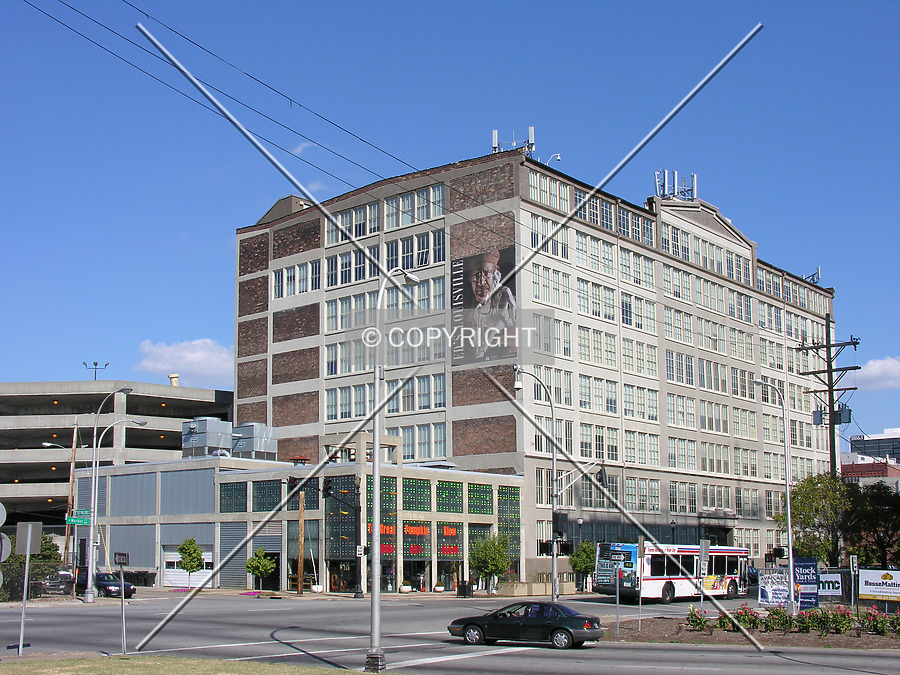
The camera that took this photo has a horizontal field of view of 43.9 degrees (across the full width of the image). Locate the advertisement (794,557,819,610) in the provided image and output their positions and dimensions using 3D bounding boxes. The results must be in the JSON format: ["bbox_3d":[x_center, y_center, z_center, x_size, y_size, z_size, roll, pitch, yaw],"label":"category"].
[{"bbox_3d":[16.263,11.245,51.000,1.220,2.400,0.120,1,-10,-5],"label":"advertisement"}]

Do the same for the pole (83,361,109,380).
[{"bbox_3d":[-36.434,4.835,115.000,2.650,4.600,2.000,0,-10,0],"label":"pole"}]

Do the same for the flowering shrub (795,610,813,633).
[{"bbox_3d":[11.557,9.256,36.500,0.620,0.730,0.620,0,-10,0],"label":"flowering shrub"}]

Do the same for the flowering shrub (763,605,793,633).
[{"bbox_3d":[10.692,9.158,36.500,0.980,0.920,0.980,0,-10,0],"label":"flowering shrub"}]

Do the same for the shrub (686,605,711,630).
[{"bbox_3d":[8.273,9.329,37.218,0.799,0.825,0.799,0,-11,0],"label":"shrub"}]

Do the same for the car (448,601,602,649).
[{"bbox_3d":[2.260,8.537,33.495,4.480,1.370,1.700,-4,-11,20],"label":"car"}]

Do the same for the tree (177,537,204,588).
[{"bbox_3d":[-17.929,15.676,77.558,1.934,3.660,1.934,2,-11,-13],"label":"tree"}]

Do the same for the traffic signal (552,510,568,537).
[{"bbox_3d":[4.301,7.232,43.418,0.420,0.930,0.450,-9,-14,39],"label":"traffic signal"}]

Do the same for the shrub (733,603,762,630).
[{"bbox_3d":[8.749,8.232,32.963,0.882,0.829,0.882,-3,-11,14],"label":"shrub"}]

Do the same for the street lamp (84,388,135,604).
[{"bbox_3d":[-17.220,7.964,57.176,2.200,10.870,0.500,9,-13,-39],"label":"street lamp"}]

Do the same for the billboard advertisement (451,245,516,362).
[{"bbox_3d":[2.658,-2.362,88.722,6.605,8.837,0.120,-9,-14,39],"label":"billboard advertisement"}]

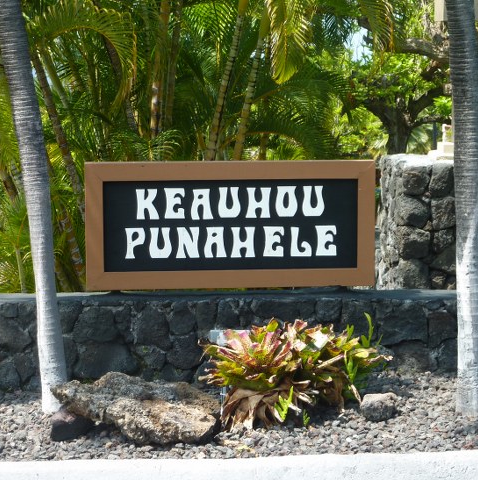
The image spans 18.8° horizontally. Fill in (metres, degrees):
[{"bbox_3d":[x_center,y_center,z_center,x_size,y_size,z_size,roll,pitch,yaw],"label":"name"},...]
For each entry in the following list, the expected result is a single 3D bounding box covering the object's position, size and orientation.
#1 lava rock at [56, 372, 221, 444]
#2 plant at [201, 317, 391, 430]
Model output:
[{"bbox_3d":[-0.672,1.115,9.600,1.076,0.383,0.550,0,7,0],"label":"lava rock"},{"bbox_3d":[0.378,0.903,9.900,1.250,0.651,0.750,0,7,0],"label":"plant"}]

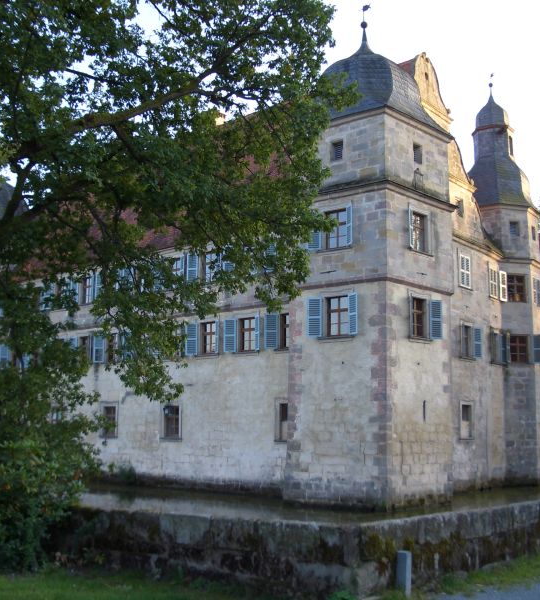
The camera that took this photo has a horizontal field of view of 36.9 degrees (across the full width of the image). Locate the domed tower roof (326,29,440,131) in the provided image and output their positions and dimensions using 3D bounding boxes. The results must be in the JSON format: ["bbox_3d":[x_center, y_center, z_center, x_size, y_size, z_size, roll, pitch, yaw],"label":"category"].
[{"bbox_3d":[4.171,-9.552,35.844,5.150,5.152,5.150,-7,-13,39],"label":"domed tower roof"}]

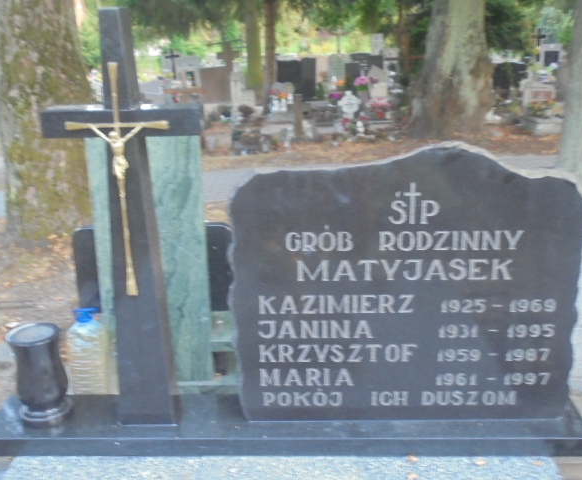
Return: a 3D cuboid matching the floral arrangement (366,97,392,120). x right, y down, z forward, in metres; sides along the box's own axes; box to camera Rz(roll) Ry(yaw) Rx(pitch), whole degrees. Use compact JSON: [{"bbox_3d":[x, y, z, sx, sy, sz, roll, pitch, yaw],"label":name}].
[{"bbox_3d":[1.233,-1.853,9.900,0.360,0.340,0.320,-1,19,0],"label":"floral arrangement"}]

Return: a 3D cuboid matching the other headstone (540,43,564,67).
[{"bbox_3d":[5.747,-4.070,15.500,0.520,0.560,0.140,1,20,6],"label":"other headstone"}]

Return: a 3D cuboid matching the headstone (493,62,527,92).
[{"bbox_3d":[3.887,-2.847,12.500,0.640,0.600,0.120,1,20,6],"label":"headstone"}]

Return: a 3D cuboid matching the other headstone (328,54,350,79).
[{"bbox_3d":[0.892,-3.222,13.200,0.420,0.530,0.110,-1,19,0],"label":"other headstone"}]

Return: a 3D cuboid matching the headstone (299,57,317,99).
[{"bbox_3d":[0.299,-2.775,12.000,0.310,0.720,0.110,-1,19,0],"label":"headstone"}]

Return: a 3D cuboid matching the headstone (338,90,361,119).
[{"bbox_3d":[0.816,-1.890,9.800,0.330,0.390,0.080,-1,19,0],"label":"headstone"}]

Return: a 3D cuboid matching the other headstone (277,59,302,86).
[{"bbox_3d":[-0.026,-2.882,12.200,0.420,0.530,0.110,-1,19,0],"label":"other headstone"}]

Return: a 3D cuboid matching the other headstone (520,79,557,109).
[{"bbox_3d":[3.699,-2.189,10.500,0.520,0.420,0.180,1,20,6],"label":"other headstone"}]

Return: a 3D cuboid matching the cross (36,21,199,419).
[{"bbox_3d":[-0.433,-0.024,1.977,0.430,1.200,0.115,0,19,3],"label":"cross"}]

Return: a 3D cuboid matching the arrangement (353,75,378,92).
[{"bbox_3d":[1.198,-2.517,11.300,0.380,0.290,0.300,-1,19,0],"label":"arrangement"}]

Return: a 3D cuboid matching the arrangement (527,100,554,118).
[{"bbox_3d":[3.601,-1.876,10.100,0.390,0.250,0.260,1,20,6],"label":"arrangement"}]

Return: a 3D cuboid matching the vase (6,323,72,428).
[{"bbox_3d":[-0.766,0.414,2.146,0.158,0.275,0.158,0,19,3],"label":"vase"}]

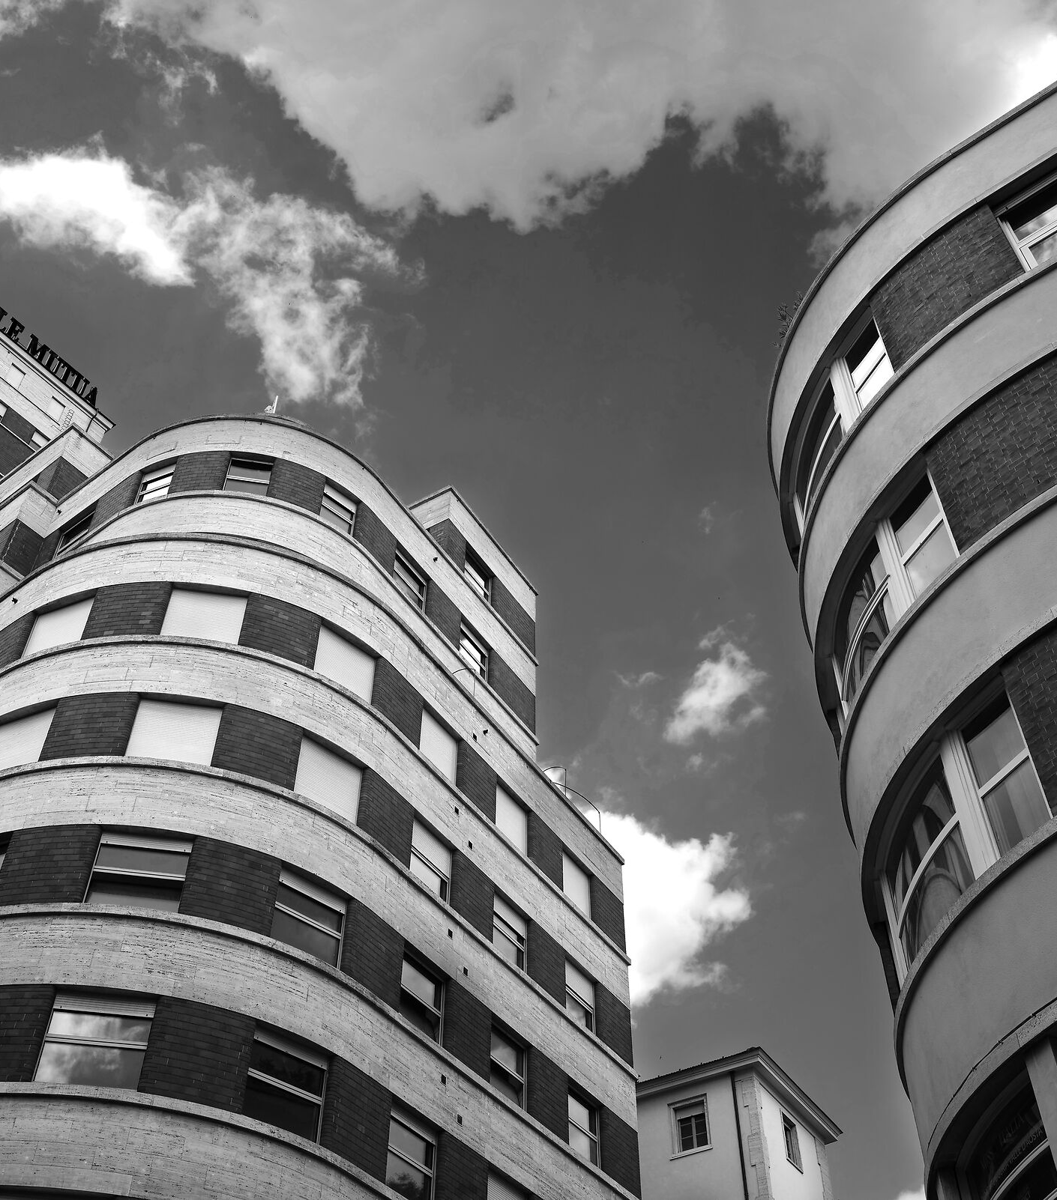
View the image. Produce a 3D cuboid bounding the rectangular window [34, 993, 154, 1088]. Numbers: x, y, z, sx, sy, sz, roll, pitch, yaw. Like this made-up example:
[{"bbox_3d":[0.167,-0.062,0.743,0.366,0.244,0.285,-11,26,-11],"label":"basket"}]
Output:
[{"bbox_3d":[-7.385,7.576,24.025,1.768,1.645,0.150,7,-48,-7],"label":"rectangular window"}]

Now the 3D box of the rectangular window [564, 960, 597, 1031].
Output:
[{"bbox_3d":[1.238,10.166,35.505,0.180,1.579,1.503,-26,-53,22],"label":"rectangular window"}]

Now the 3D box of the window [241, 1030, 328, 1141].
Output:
[{"bbox_3d":[-4.399,8.693,25.027,1.724,1.645,0.150,36,-57,-28],"label":"window"}]

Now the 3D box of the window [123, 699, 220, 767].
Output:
[{"bbox_3d":[-7.264,2.776,28.839,1.768,1.579,0.180,8,-48,-7],"label":"window"}]

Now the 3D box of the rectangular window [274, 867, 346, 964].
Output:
[{"bbox_3d":[-4.310,6.248,27.270,1.699,1.579,0.180,35,-57,-28],"label":"rectangular window"}]

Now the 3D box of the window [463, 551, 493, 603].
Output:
[{"bbox_3d":[-1.683,-0.620,44.803,0.150,1.470,1.676,-25,-52,21],"label":"window"}]

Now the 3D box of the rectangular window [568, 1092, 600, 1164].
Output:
[{"bbox_3d":[1.223,12.508,32.927,0.180,1.579,1.503,-26,-53,22],"label":"rectangular window"}]

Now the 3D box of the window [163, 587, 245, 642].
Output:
[{"bbox_3d":[-7.349,0.514,31.795,1.768,1.645,0.150,7,-48,-7],"label":"window"}]

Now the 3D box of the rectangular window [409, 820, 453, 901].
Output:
[{"bbox_3d":[-2.272,5.961,31.704,0.180,1.579,1.581,-25,-52,21],"label":"rectangular window"}]

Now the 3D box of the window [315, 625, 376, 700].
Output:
[{"bbox_3d":[-4.280,1.596,32.389,1.699,1.579,0.180,35,-57,-28],"label":"window"}]

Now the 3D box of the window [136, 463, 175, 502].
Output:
[{"bbox_3d":[-9.974,-3.016,37.664,1.163,1.462,0.180,-18,-50,16],"label":"window"}]

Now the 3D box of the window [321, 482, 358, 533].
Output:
[{"bbox_3d":[-5.204,-2.403,38.193,1.181,1.462,0.180,35,-56,-27],"label":"window"}]

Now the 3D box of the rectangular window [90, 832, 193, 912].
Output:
[{"bbox_3d":[-7.373,5.224,26.614,1.768,1.645,0.150,7,-48,-7],"label":"rectangular window"}]

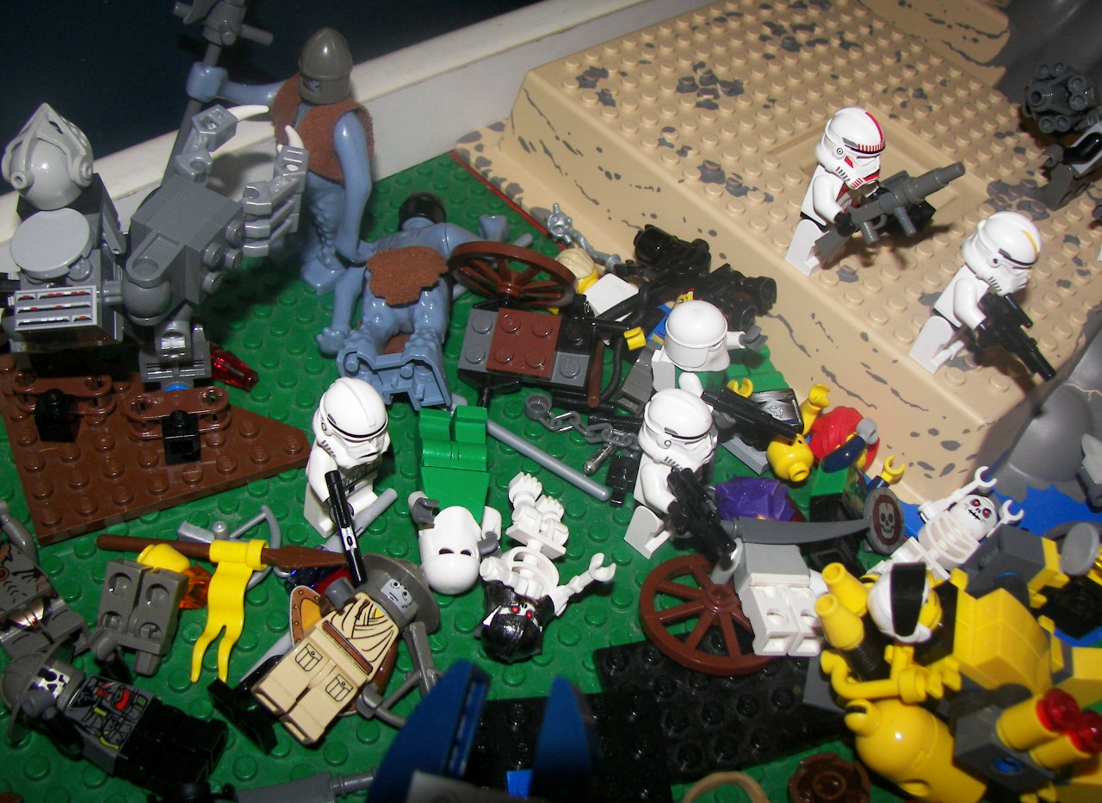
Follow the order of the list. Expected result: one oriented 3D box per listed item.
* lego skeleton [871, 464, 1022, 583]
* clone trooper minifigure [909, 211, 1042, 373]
[{"bbox_3d":[0.095,0.033,0.274,0.046,0.011,0.020,-30,61,-32],"label":"lego skeleton"},{"bbox_3d":[0.099,-0.025,0.262,0.023,0.042,0.016,-30,61,-32],"label":"clone trooper minifigure"}]

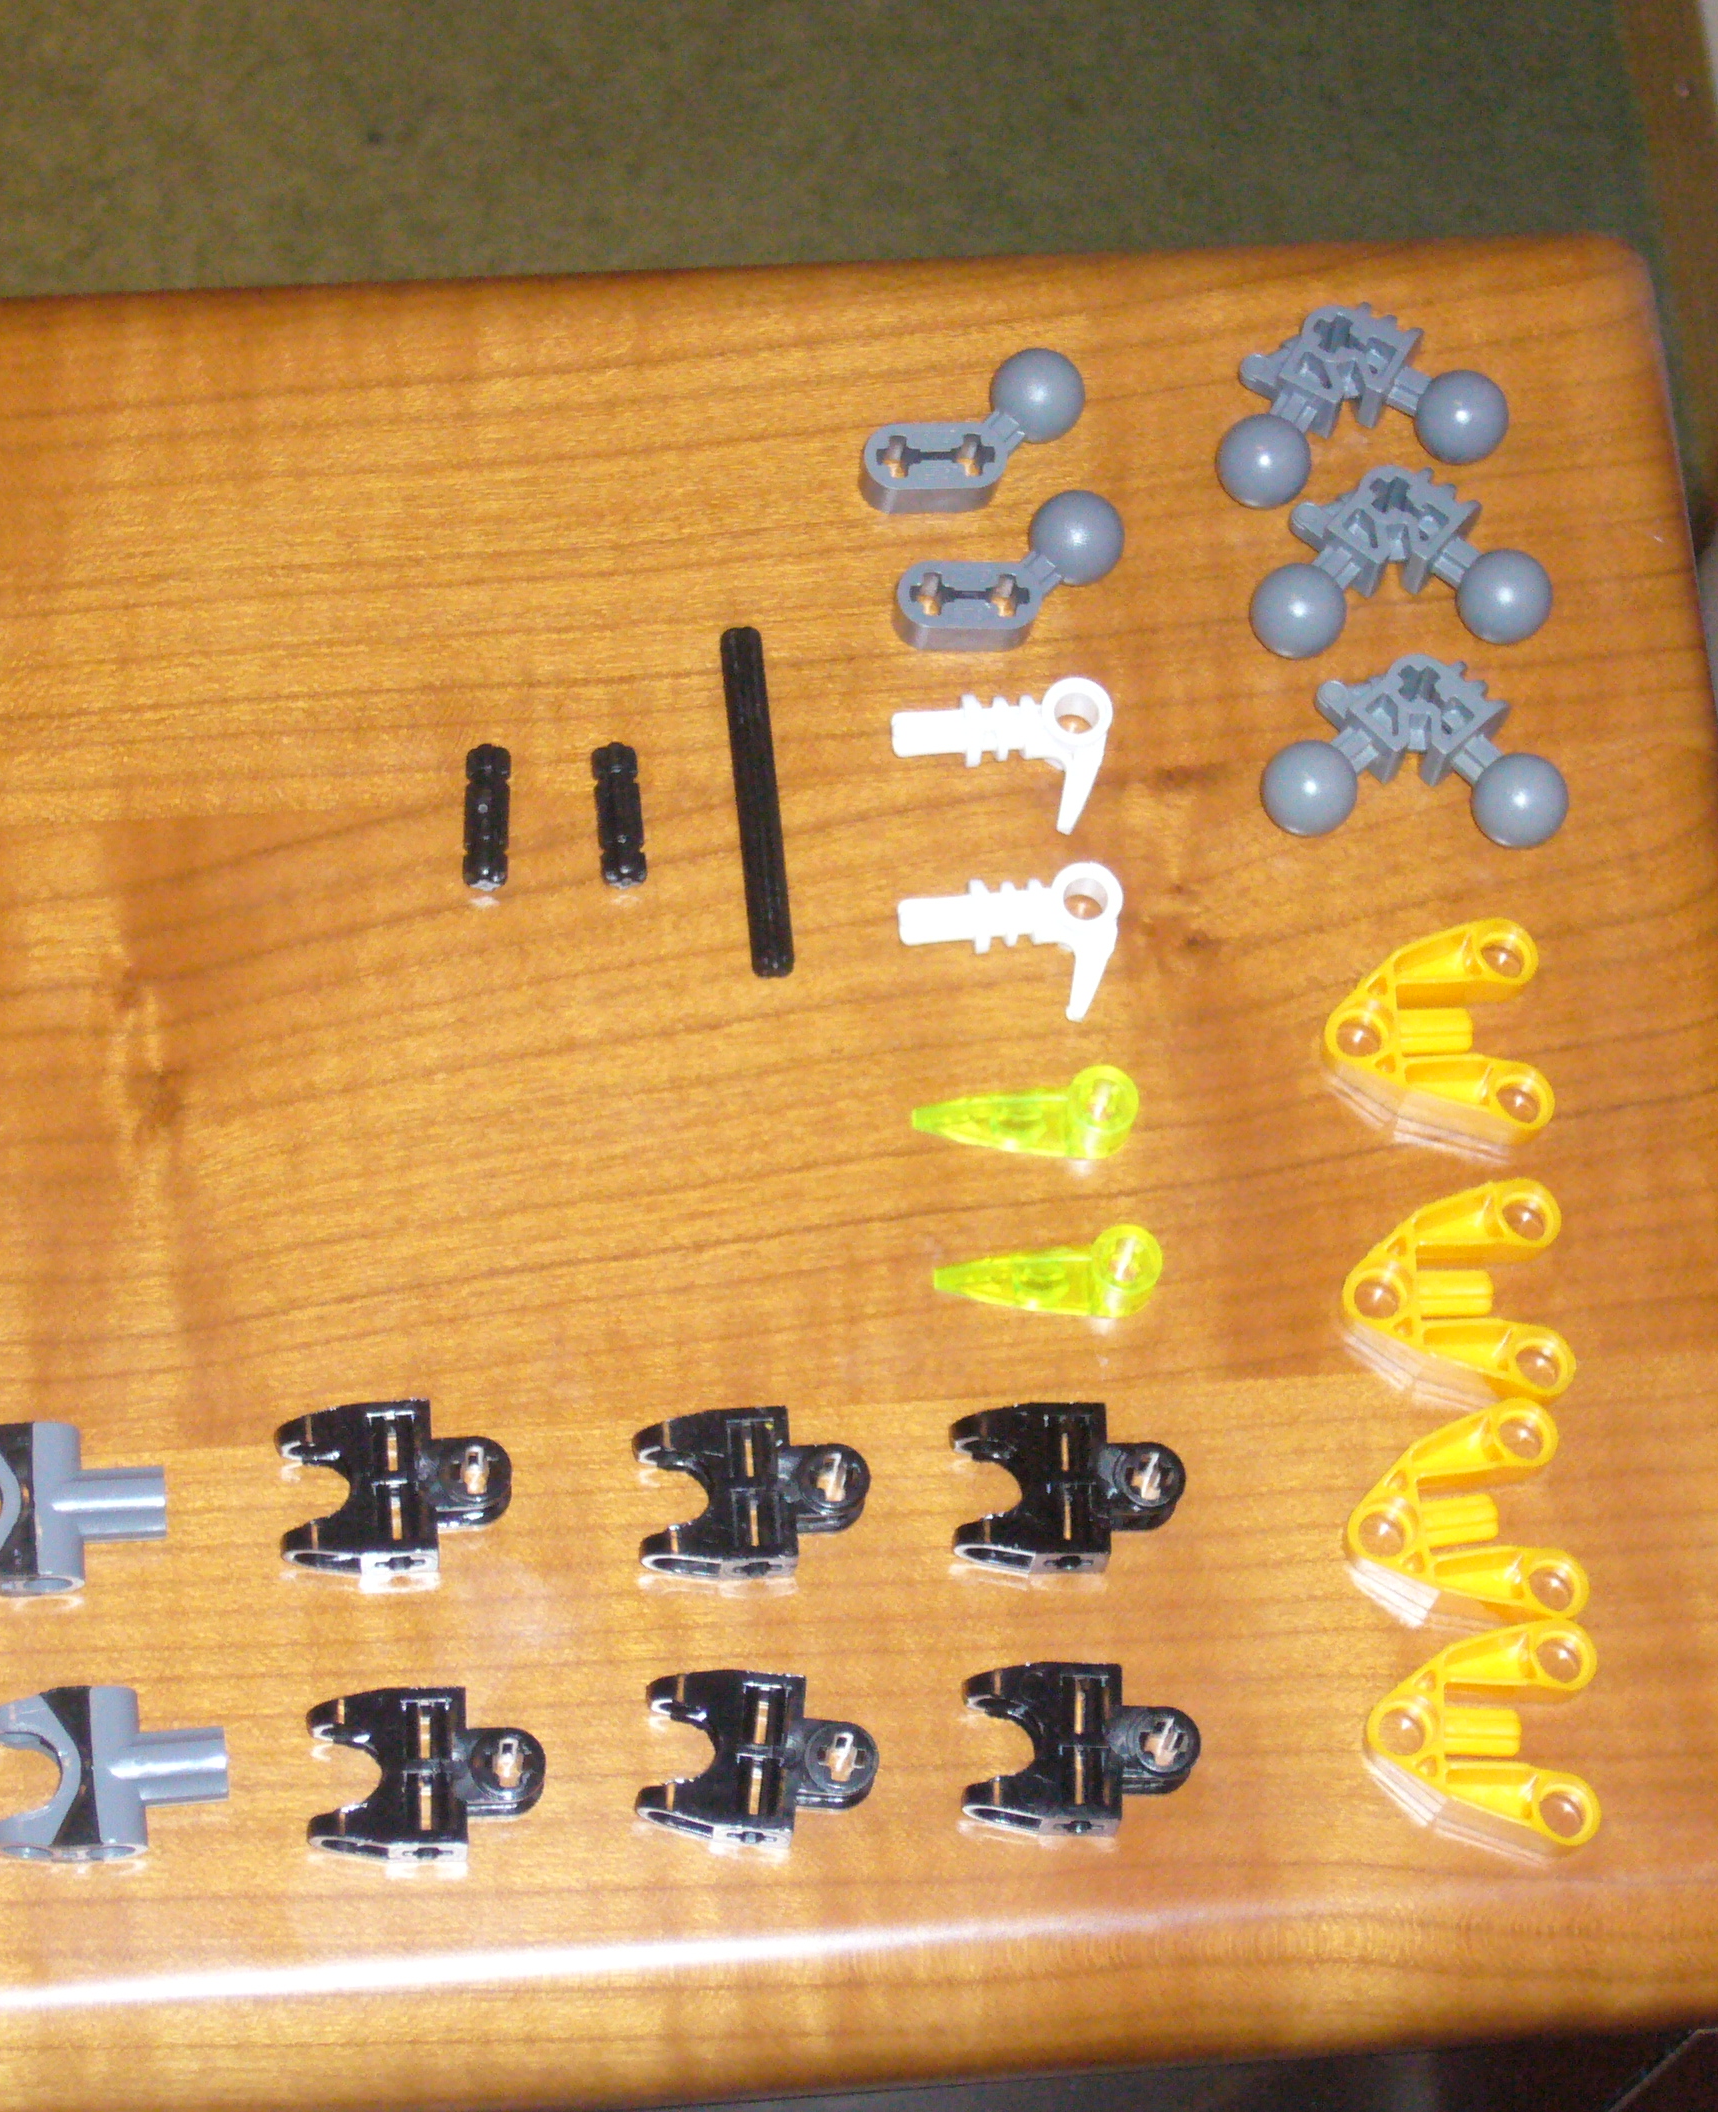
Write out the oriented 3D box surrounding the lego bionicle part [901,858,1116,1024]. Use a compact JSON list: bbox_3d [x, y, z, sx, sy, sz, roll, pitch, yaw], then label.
[{"bbox_3d":[0.016,-0.011,0.678,0.024,0.008,0.015,-4,70,-4],"label":"lego bionicle part"}]

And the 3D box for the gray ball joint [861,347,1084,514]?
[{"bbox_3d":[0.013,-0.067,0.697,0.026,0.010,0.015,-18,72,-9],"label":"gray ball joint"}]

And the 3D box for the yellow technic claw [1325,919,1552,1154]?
[{"bbox_3d":[0.060,-0.001,0.668,0.023,0.008,0.023,-3,66,-2],"label":"yellow technic claw"}]

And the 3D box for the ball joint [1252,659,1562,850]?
[{"bbox_3d":[0.059,-0.032,0.680,0.032,0.010,0.020,3,66,1],"label":"ball joint"}]

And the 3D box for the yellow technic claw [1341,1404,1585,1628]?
[{"bbox_3d":[0.060,0.048,0.646,0.023,0.008,0.023,-8,66,-3],"label":"yellow technic claw"}]

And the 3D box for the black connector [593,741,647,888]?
[{"bbox_3d":[-0.025,-0.025,0.680,0.005,0.005,0.016,-4,66,-2],"label":"black connector"}]

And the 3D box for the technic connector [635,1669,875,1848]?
[{"bbox_3d":[-0.010,0.071,0.647,0.024,0.008,0.016,6,70,-1],"label":"technic connector"}]

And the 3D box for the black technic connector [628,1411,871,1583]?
[{"bbox_3d":[-0.011,0.045,0.647,0.024,0.008,0.016,-4,66,-2],"label":"black technic connector"}]

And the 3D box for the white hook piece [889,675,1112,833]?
[{"bbox_3d":[0.015,-0.031,0.685,0.023,0.008,0.015,-4,70,-4],"label":"white hook piece"}]

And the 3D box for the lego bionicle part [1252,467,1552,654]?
[{"bbox_3d":[0.058,-0.053,0.694,0.033,0.010,0.019,-4,70,-4],"label":"lego bionicle part"}]

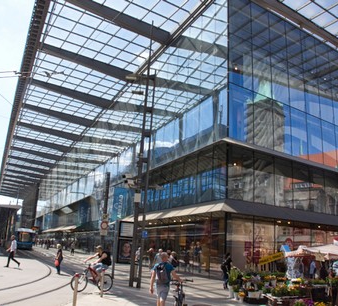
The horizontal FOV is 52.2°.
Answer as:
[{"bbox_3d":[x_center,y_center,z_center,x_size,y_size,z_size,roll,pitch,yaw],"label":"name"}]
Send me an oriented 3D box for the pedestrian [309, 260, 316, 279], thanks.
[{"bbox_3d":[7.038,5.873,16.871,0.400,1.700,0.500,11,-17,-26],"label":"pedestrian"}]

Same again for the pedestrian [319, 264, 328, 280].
[{"bbox_3d":[7.770,6.314,17.288,0.500,1.570,0.400,3,-16,0],"label":"pedestrian"}]

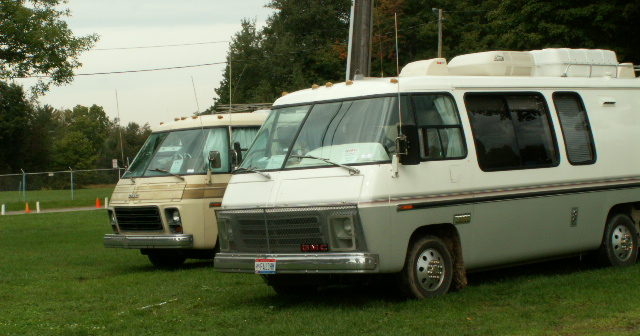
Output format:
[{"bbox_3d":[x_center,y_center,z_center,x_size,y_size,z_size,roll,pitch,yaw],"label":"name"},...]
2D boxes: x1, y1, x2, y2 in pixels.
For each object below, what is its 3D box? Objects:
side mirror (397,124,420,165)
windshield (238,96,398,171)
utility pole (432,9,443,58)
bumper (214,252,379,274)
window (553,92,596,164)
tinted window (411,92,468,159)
[{"bbox_3d":[0.897,-0.231,12.425,0.200,0.410,0.090,-4,0,23],"label":"side mirror"},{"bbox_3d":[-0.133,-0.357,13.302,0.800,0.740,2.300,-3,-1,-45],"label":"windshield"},{"bbox_3d":[6.120,-3.190,61.980,0.350,9.600,0.280,-2,0,0],"label":"utility pole"},{"bbox_3d":[-0.392,0.989,12.956,0.460,0.210,2.270,-3,-1,-45],"label":"bumper"},{"bbox_3d":[3.045,-0.479,14.808,0.690,0.870,0.070,-3,-5,-45],"label":"window"},{"bbox_3d":[1.256,-0.444,13.054,0.760,0.720,0.070,-3,-5,-45],"label":"tinted window"}]

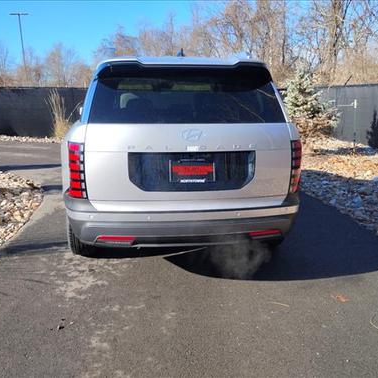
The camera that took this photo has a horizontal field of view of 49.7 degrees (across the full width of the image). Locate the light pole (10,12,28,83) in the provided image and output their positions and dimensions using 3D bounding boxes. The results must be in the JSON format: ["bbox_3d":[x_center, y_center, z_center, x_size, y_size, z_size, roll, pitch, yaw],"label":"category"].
[{"bbox_3d":[-16.200,-12.800,40.000,1.800,8.400,0.400,0,14,0],"label":"light pole"}]

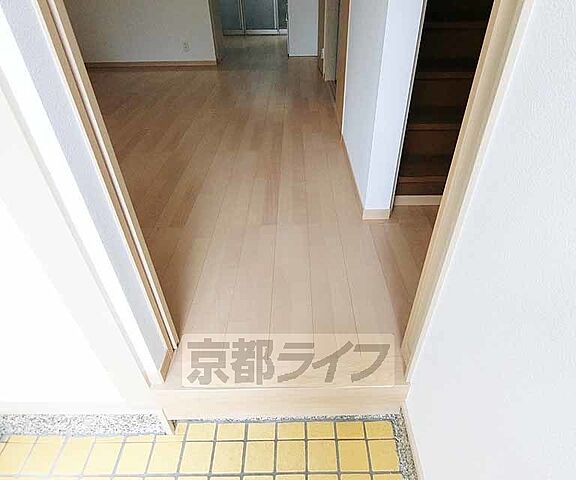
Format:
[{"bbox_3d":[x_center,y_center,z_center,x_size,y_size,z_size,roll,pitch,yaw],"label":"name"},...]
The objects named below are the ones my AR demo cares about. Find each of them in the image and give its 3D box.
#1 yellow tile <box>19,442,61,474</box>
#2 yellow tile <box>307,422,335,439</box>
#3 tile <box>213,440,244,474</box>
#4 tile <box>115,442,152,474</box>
[{"bbox_3d":[-0.782,0.701,1.051,0.090,0.010,0.087,-1,35,1],"label":"yellow tile"},{"bbox_3d":[0.110,0.641,1.105,0.093,0.010,0.056,-1,36,1],"label":"yellow tile"},{"bbox_3d":[-0.191,0.694,1.048,0.093,0.010,0.087,-1,36,1],"label":"tile"},{"bbox_3d":[-0.486,0.695,1.046,0.090,0.010,0.087,-1,35,1],"label":"tile"}]

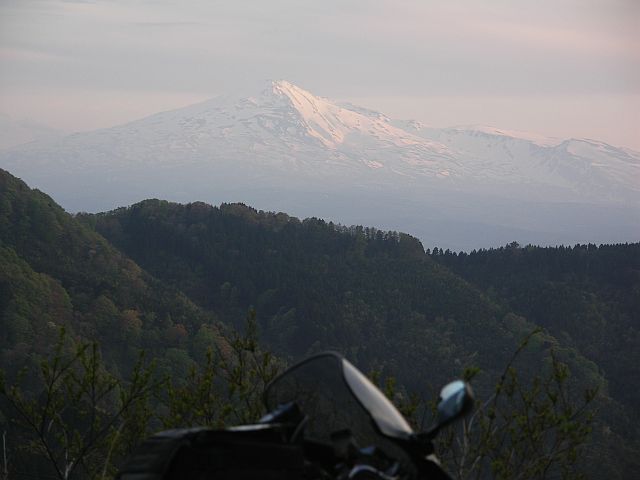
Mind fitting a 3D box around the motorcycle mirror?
[{"bbox_3d":[0.409,0.543,8.600,0.170,0.185,0.100,0,0,37],"label":"motorcycle mirror"}]

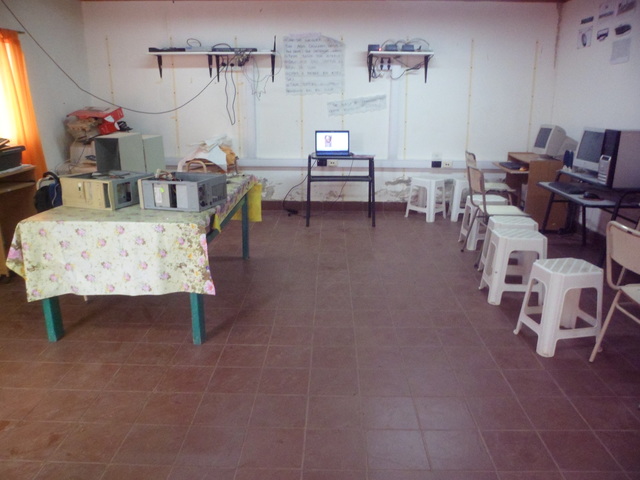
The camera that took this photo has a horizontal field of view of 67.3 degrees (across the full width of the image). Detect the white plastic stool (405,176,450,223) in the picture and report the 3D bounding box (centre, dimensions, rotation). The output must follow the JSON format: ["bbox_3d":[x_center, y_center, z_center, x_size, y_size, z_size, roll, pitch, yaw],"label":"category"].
[{"bbox_3d":[1.283,-0.491,5.732,0.360,0.470,0.360,-14,21,-42],"label":"white plastic stool"}]

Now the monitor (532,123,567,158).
[{"bbox_3d":[2.611,-1.069,5.261,0.360,0.367,0.360,-1,16,-5],"label":"monitor"}]

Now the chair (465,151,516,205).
[{"bbox_3d":[1.864,-0.547,5.286,0.468,0.802,0.418,1,16,1],"label":"chair"}]

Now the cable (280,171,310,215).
[{"bbox_3d":[-0.259,-0.548,5.760,0.312,0.528,0.336,1,16,1],"label":"cable"}]

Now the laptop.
[{"bbox_3d":[0.147,-1.083,5.411,0.370,0.260,0.270,1,15,1],"label":"laptop"}]

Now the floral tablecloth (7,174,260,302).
[{"bbox_3d":[-1.051,-0.123,3.319,1.060,0.410,1.856,1,15,1],"label":"floral tablecloth"}]

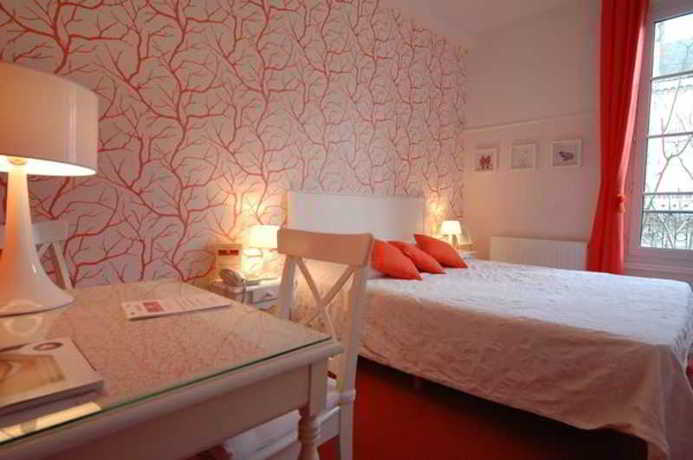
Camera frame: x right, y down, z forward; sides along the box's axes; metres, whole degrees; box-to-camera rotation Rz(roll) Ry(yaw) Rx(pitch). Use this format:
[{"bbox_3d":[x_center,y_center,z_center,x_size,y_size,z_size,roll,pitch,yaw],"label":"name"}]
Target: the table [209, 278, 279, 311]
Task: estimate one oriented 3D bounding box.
[{"bbox_3d":[-0.550,0.602,2.084,0.340,0.600,0.400,-3,4,-44],"label":"table"}]

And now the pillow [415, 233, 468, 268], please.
[{"bbox_3d":[0.798,0.172,2.966,0.420,0.140,0.420,-3,34,-44],"label":"pillow"}]

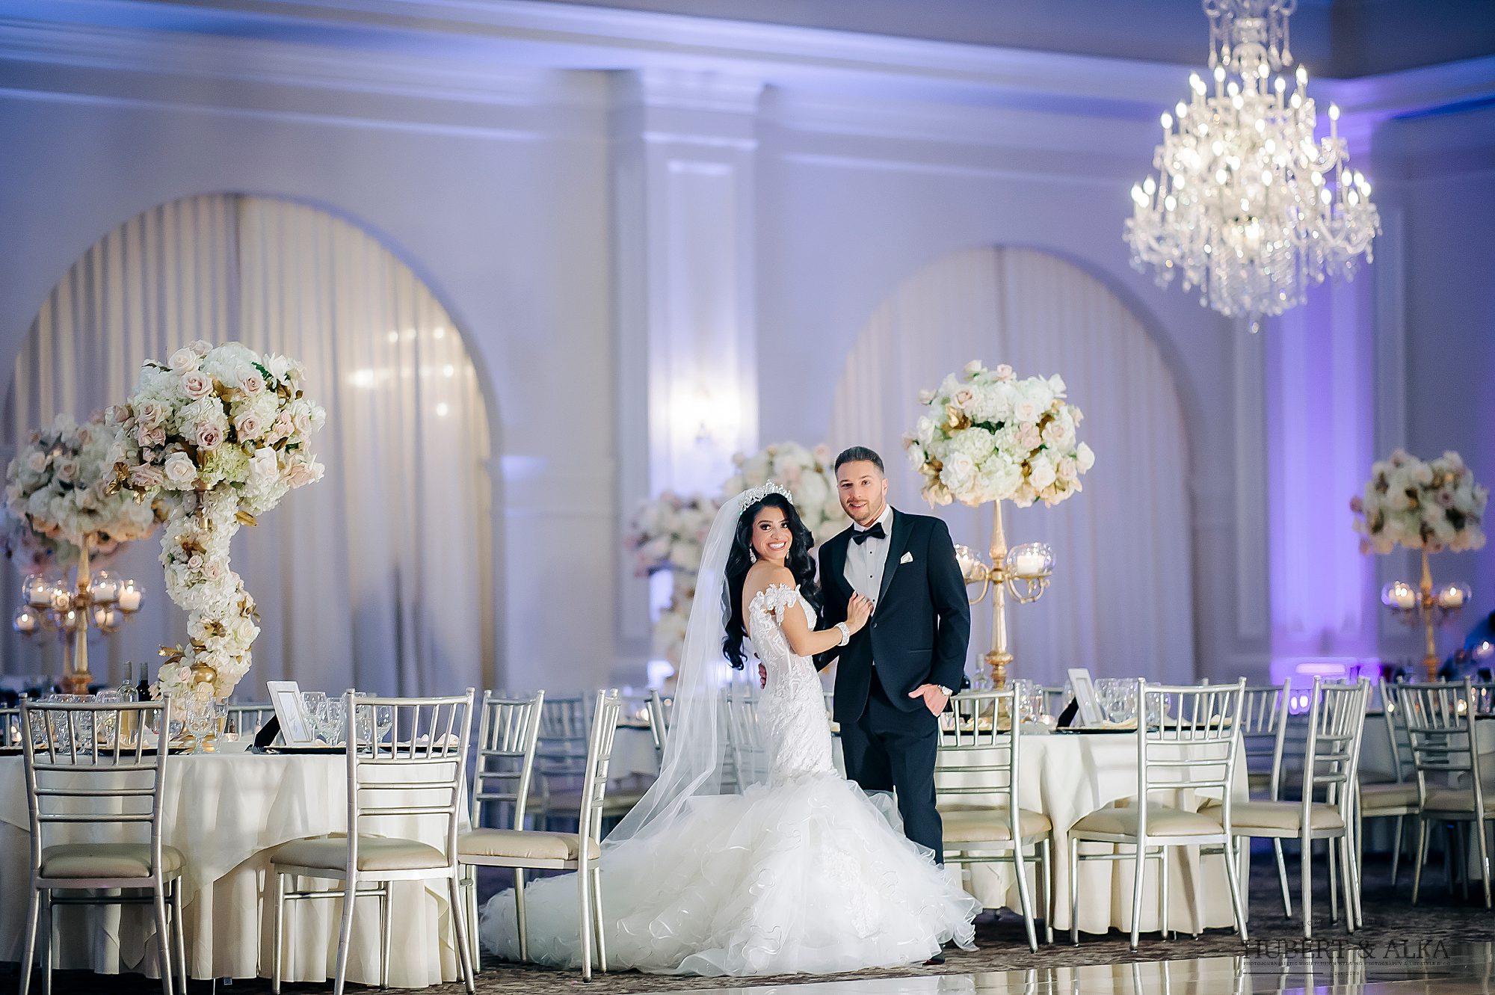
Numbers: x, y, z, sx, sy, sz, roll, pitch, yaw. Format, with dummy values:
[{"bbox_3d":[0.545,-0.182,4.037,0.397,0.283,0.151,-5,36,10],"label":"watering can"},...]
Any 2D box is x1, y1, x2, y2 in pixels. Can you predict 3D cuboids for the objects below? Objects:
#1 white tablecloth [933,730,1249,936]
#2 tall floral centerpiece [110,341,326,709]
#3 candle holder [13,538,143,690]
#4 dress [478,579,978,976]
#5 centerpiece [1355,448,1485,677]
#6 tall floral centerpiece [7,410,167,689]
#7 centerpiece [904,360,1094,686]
[{"bbox_3d":[0.974,1.273,16.550,1.830,0.760,1.830,-1,-3,0],"label":"white tablecloth"},{"bbox_3d":[-1.780,0.159,14.650,0.730,1.370,0.700,-1,-3,0],"label":"tall floral centerpiece"},{"bbox_3d":[-2.846,0.612,18.550,0.540,0.870,0.520,-1,-3,0],"label":"candle holder"},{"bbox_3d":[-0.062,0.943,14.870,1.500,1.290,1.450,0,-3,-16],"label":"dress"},{"bbox_3d":[3.507,0.447,22.700,0.710,1.410,0.710,-1,-3,0],"label":"centerpiece"},{"bbox_3d":[-2.829,0.346,18.600,0.690,1.420,0.690,-1,-3,0],"label":"tall floral centerpiece"},{"bbox_3d":[0.959,0.189,16.600,0.710,1.400,0.710,-1,-3,0],"label":"centerpiece"}]

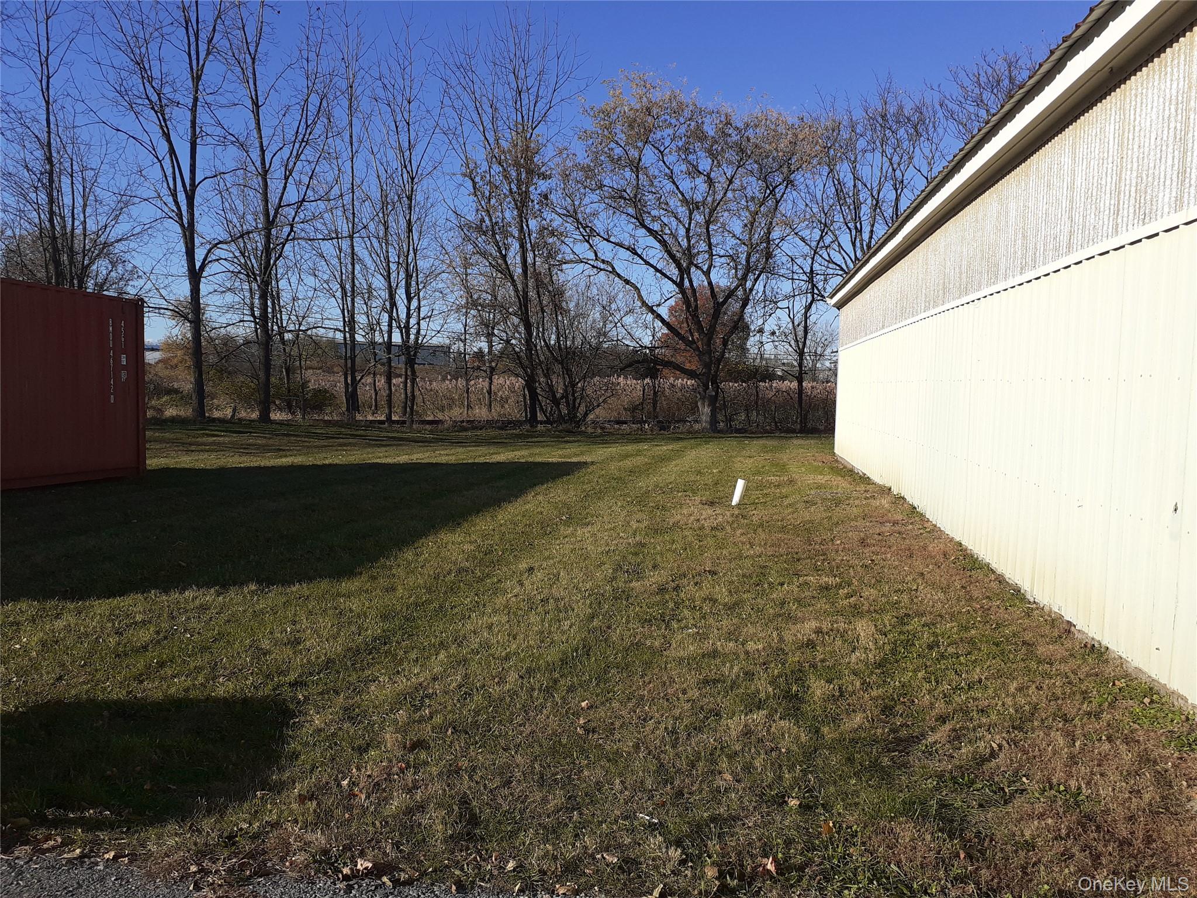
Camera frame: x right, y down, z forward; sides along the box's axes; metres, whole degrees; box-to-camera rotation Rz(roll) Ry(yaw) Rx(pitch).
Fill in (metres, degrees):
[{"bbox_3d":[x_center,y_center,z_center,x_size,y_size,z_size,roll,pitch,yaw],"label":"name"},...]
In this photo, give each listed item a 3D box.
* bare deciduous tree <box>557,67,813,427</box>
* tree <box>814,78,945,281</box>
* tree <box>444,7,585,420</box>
[{"bbox_3d":[3.217,-6.943,33.285,9.200,12.700,8.470,1,4,0],"label":"bare deciduous tree"},{"bbox_3d":[10.402,-7.066,34.559,5.190,13.000,4.930,1,4,0],"label":"tree"},{"bbox_3d":[-3.184,-8.529,34.740,5.360,15.440,5.090,1,4,0],"label":"tree"}]

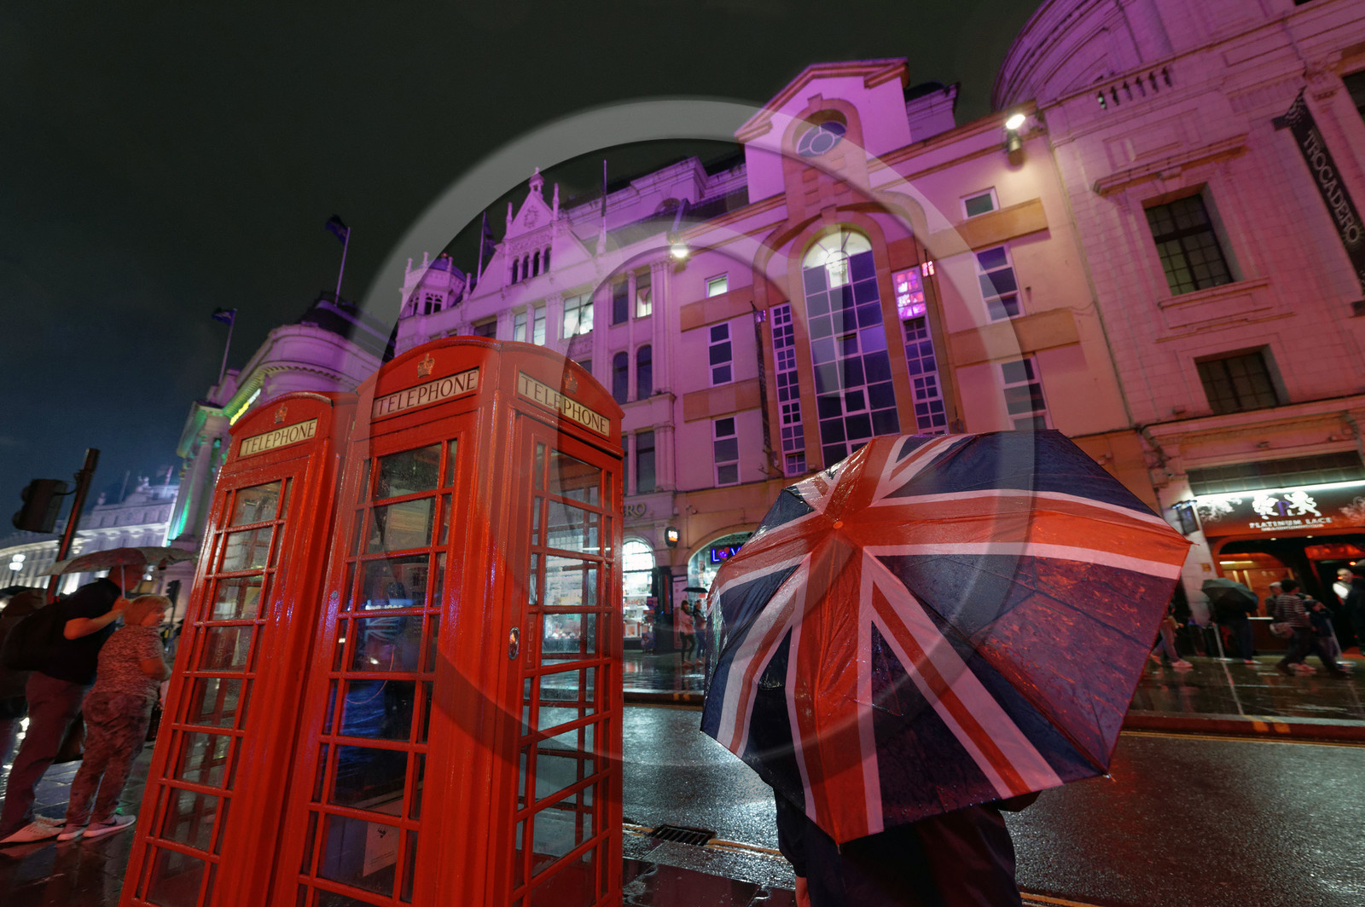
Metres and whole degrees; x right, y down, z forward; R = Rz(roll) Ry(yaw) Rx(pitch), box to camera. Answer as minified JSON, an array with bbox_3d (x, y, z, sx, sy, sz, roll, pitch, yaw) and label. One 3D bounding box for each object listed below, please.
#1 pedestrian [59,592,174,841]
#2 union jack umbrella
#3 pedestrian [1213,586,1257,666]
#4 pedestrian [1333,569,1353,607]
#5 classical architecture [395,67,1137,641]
[{"bbox_3d":[-4.126,1.895,3.949,0.520,1.580,0.470,-7,-18,18],"label":"pedestrian"},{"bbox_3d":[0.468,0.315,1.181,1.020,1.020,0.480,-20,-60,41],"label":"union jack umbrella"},{"bbox_3d":[12.181,3.737,11.717,0.470,1.600,0.500,-15,-21,37],"label":"pedestrian"},{"bbox_3d":[14.532,3.395,11.348,0.360,1.780,0.520,7,-19,-27],"label":"pedestrian"},{"bbox_3d":[0.210,-2.543,28.012,32.400,23.600,12.000,-10,-18,25],"label":"classical architecture"}]

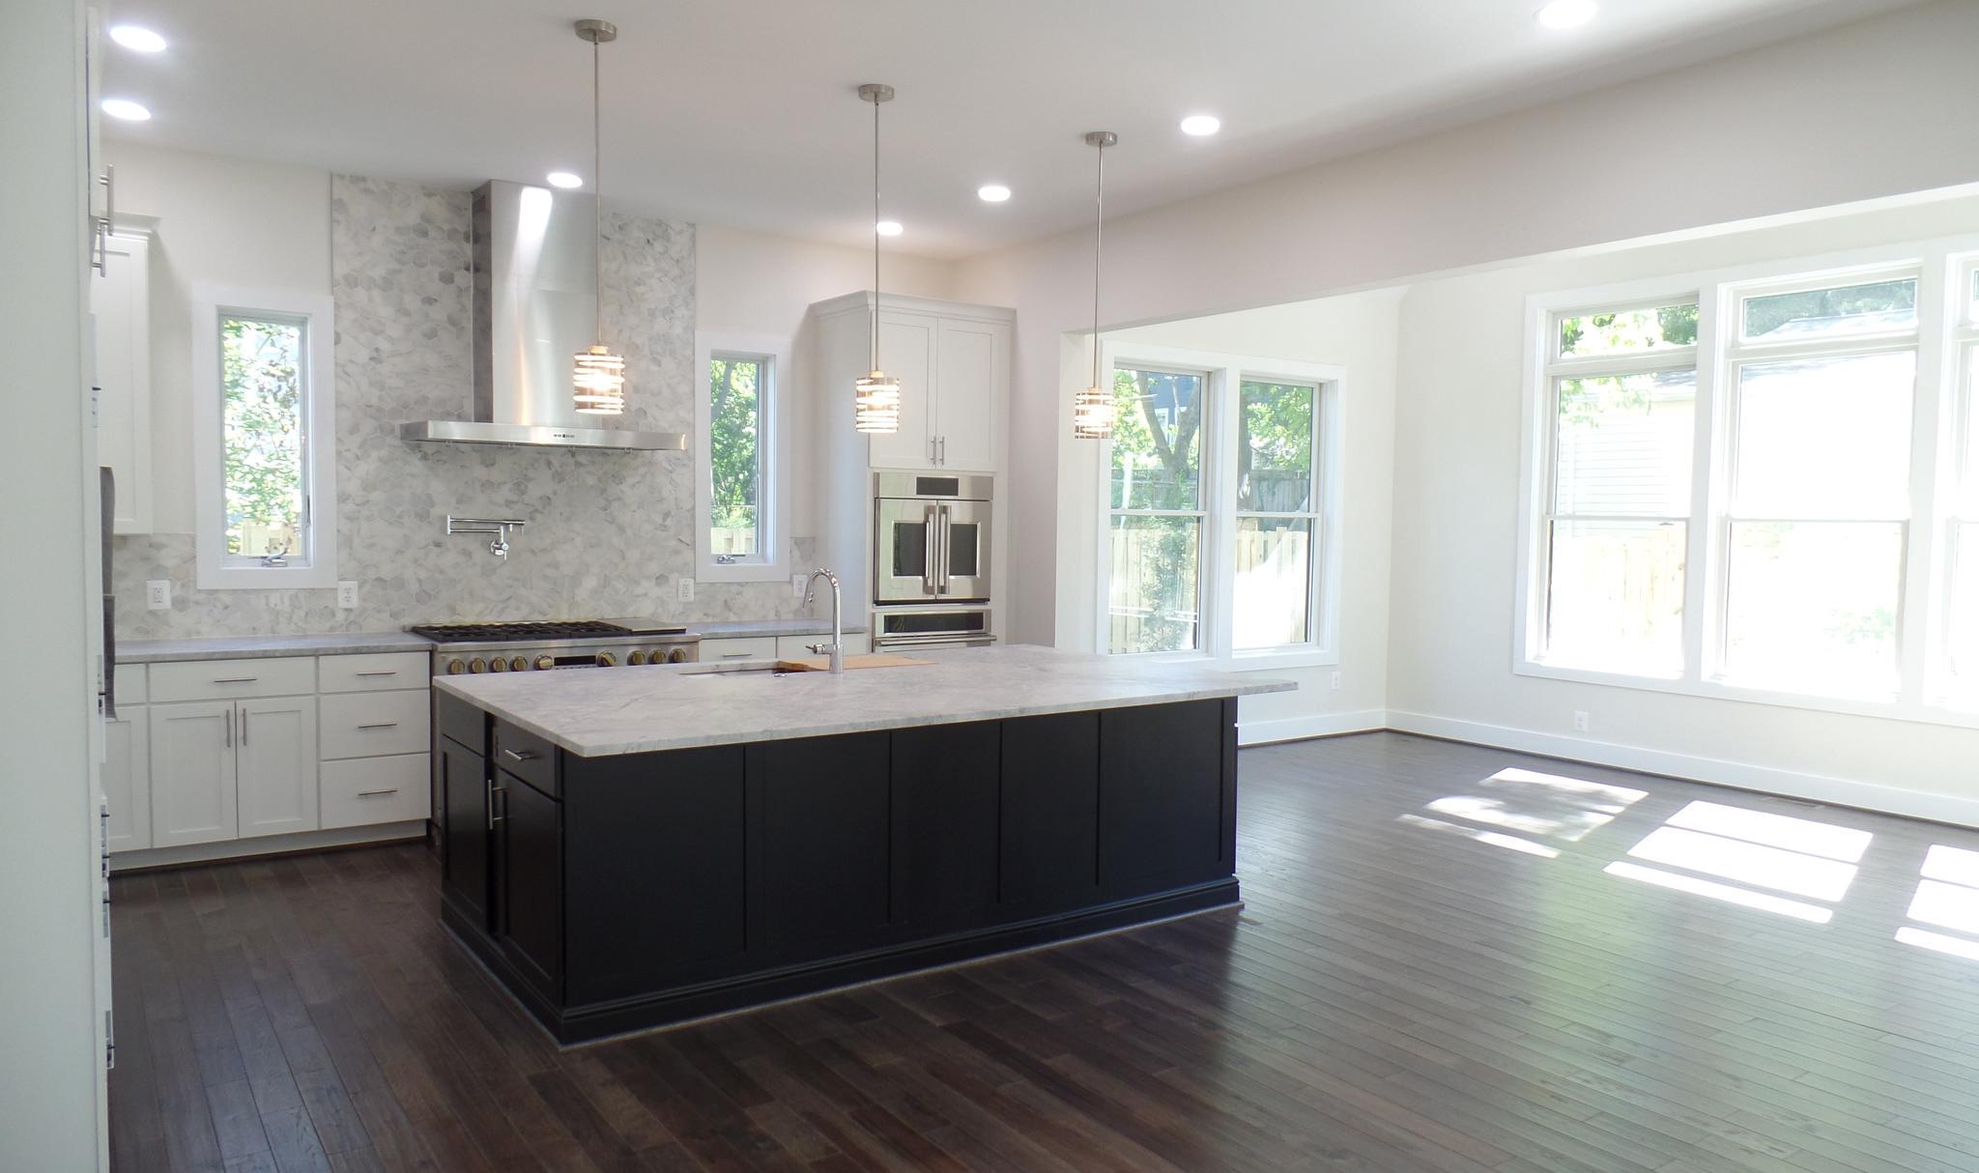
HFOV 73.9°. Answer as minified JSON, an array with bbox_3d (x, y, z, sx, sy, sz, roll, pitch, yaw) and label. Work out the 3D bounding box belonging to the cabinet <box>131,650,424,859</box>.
[{"bbox_3d":[-3.178,0.722,5.922,1.119,0.875,0.622,-1,3,-35],"label":"cabinet"}]

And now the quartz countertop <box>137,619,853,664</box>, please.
[{"bbox_3d":[-2.400,0.253,6.419,3.760,0.034,0.648,-1,3,-35],"label":"quartz countertop"}]

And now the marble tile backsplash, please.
[{"bbox_3d":[-2.508,-0.859,6.562,3.640,2.161,0.025,-1,4,-35],"label":"marble tile backsplash"}]

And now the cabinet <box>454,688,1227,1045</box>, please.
[{"bbox_3d":[-0.500,0.793,4.928,2.626,0.860,1.428,-1,4,-35],"label":"cabinet"}]

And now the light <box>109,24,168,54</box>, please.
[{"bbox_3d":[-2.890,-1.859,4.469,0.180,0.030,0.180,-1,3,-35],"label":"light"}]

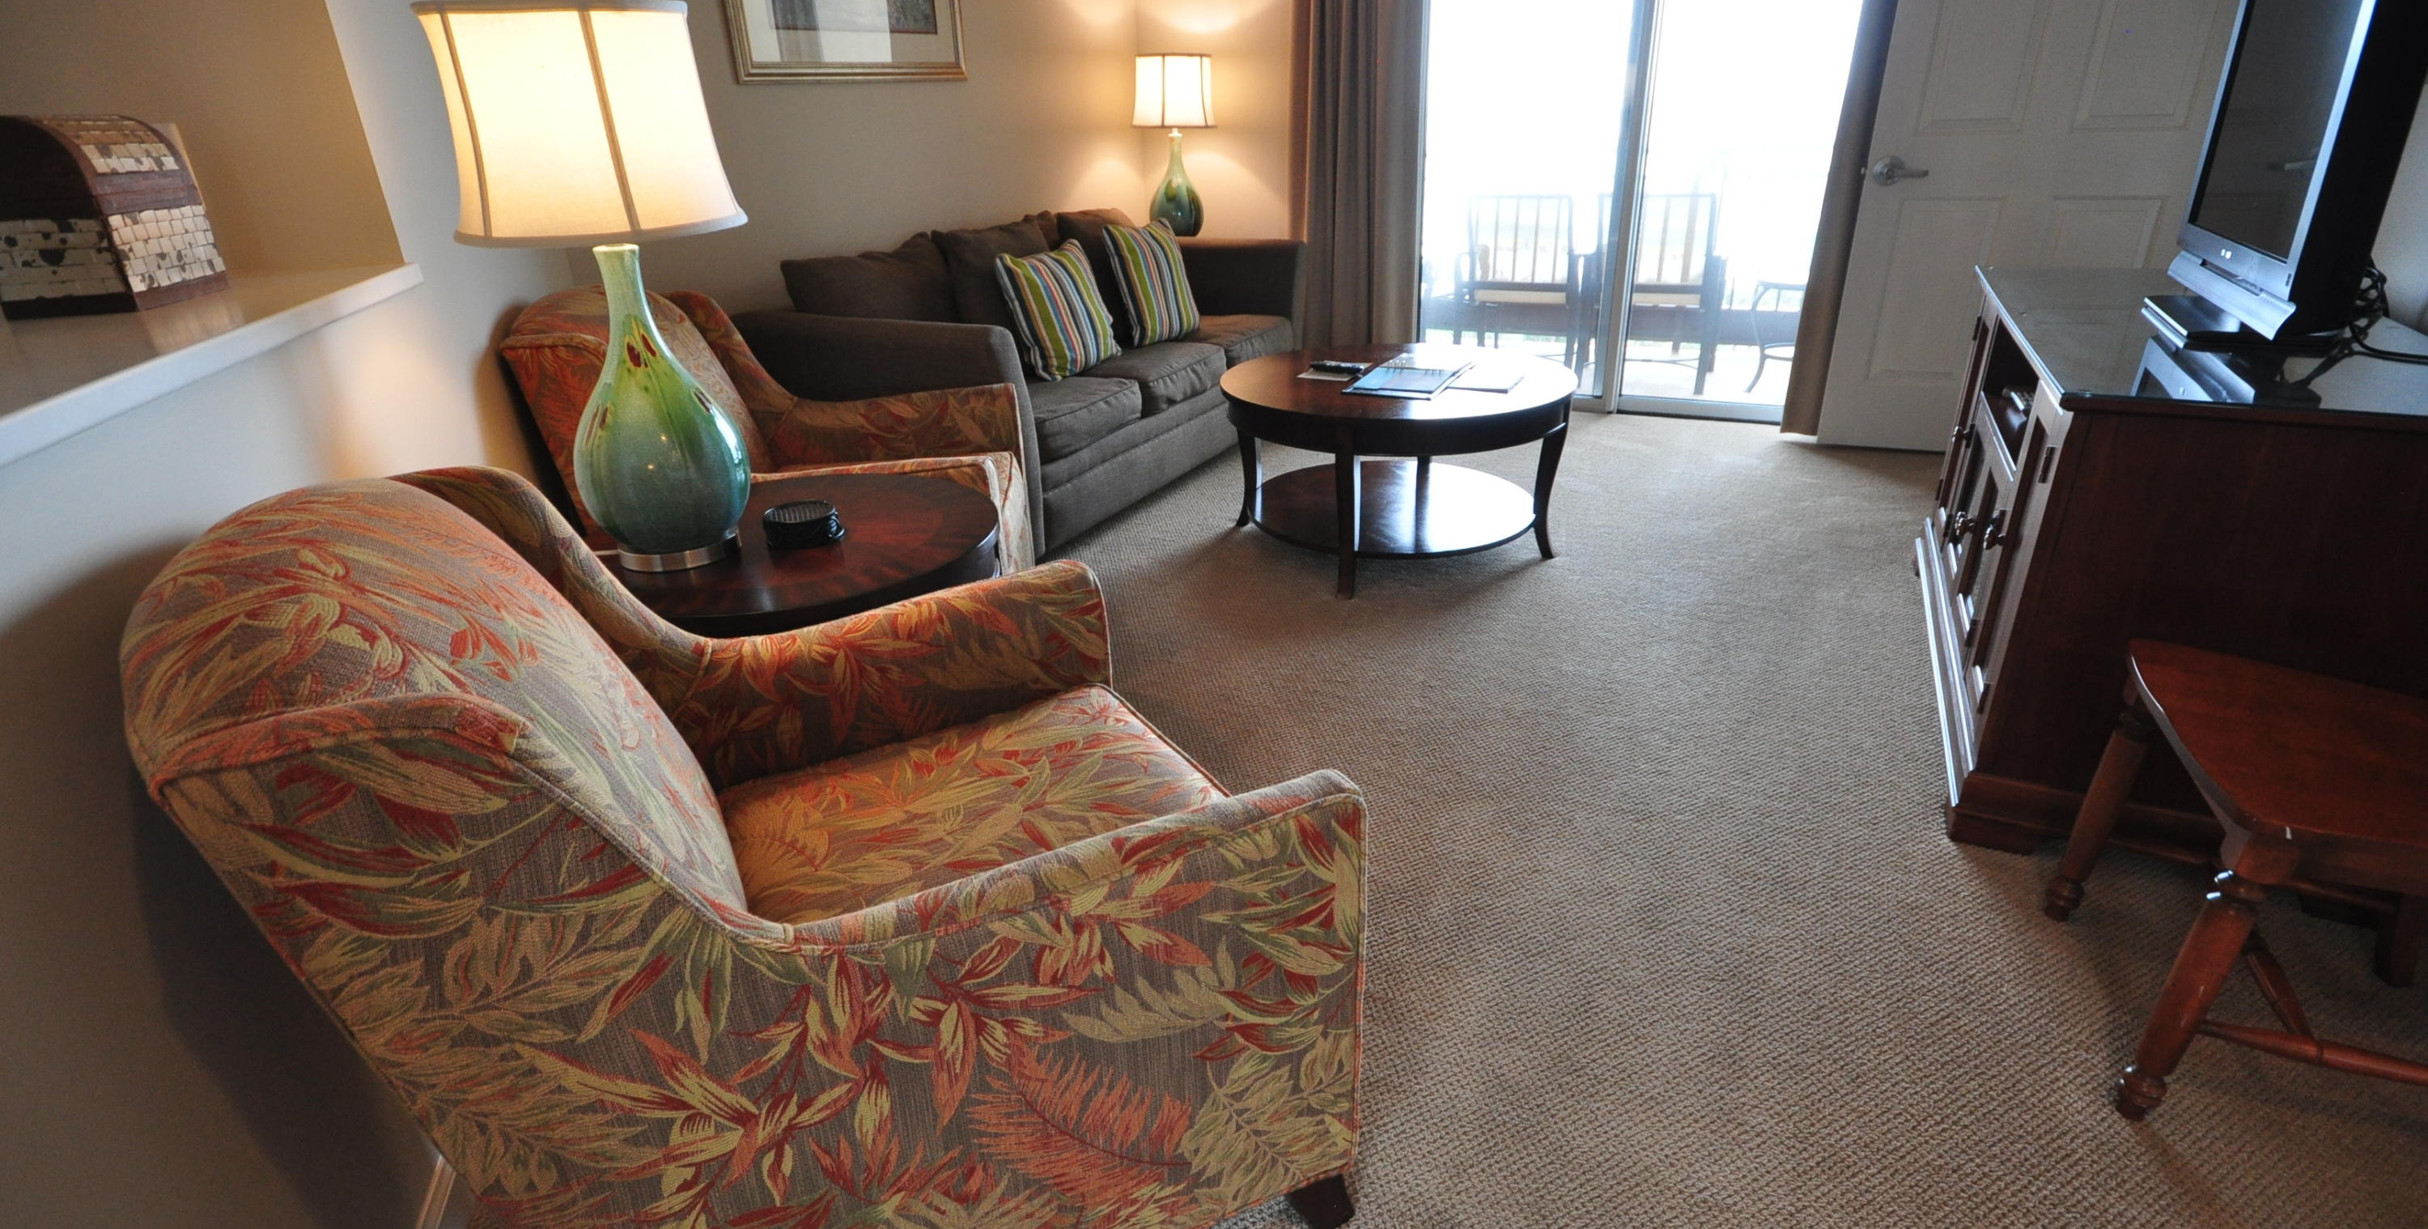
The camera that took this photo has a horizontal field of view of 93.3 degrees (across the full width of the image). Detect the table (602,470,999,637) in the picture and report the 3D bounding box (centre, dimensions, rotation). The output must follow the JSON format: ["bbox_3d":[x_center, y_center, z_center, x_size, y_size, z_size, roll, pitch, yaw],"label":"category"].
[{"bbox_3d":[-0.640,0.153,1.880,0.640,0.602,0.640,10,27,25],"label":"table"}]

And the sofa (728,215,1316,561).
[{"bbox_3d":[-0.475,-0.952,4.072,0.880,0.835,2.100,10,27,25],"label":"sofa"}]

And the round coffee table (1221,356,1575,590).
[{"bbox_3d":[0.502,-0.434,3.258,0.965,0.484,0.965,-2,24,1],"label":"round coffee table"}]

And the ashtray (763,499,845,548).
[{"bbox_3d":[-0.621,-0.136,1.736,0.110,0.040,0.110,-2,24,1],"label":"ashtray"}]

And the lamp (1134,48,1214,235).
[{"bbox_3d":[-0.154,-1.936,4.815,0.345,0.735,0.345,-2,24,1],"label":"lamp"}]

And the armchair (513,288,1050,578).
[{"bbox_3d":[-0.836,-0.243,2.421,0.800,0.900,0.740,-5,24,-7],"label":"armchair"}]

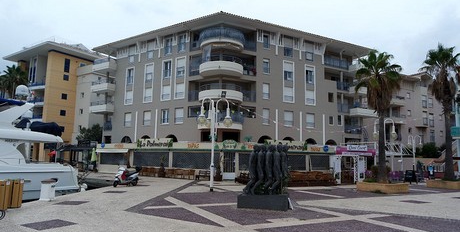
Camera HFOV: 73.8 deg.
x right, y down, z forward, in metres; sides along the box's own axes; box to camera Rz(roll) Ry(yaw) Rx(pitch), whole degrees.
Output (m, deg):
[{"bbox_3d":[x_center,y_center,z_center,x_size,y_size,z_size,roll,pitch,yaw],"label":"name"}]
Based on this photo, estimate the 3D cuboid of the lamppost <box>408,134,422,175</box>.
[{"bbox_3d":[22.664,4.827,37.783,1.700,4.750,1.700,-3,-9,31],"label":"lamppost"}]

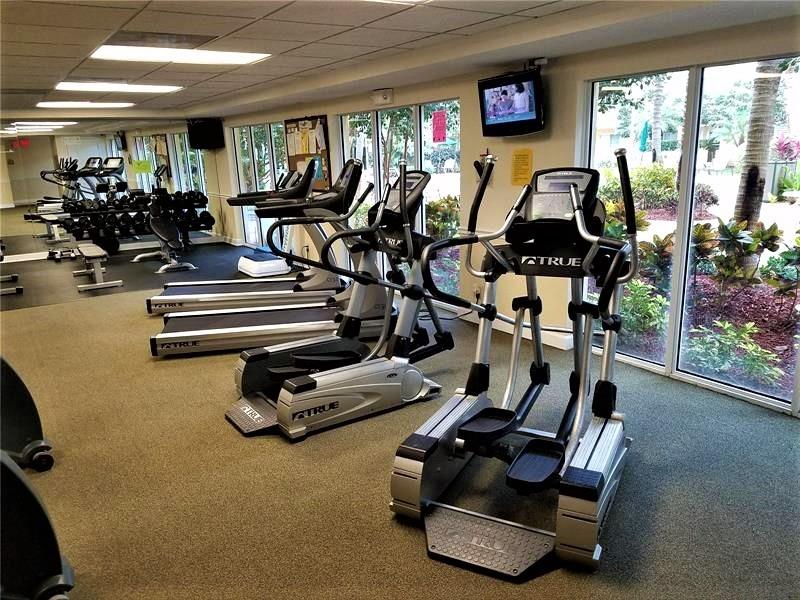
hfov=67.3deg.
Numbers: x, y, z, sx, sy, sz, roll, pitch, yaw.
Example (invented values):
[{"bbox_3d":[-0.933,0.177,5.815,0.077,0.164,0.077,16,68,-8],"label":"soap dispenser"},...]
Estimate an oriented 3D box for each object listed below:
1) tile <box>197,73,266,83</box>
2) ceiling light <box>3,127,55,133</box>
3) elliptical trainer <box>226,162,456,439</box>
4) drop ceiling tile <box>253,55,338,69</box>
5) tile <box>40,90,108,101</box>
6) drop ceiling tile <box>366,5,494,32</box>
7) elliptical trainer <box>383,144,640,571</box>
[{"bbox_3d":[-1.575,-2.209,5.942,0.610,0.030,0.610,-12,17,-33],"label":"tile"},{"bbox_3d":[-9.345,-4.275,15.094,1.200,0.060,0.580,-12,17,-33],"label":"ceiling light"},{"bbox_3d":[-0.361,-0.133,4.053,1.754,1.581,0.898,-13,18,-36],"label":"elliptical trainer"},{"bbox_3d":[-0.859,-1.973,4.967,0.610,0.020,0.610,-12,17,-33],"label":"drop ceiling tile"},{"bbox_3d":[-3.793,-2.401,7.052,0.610,0.020,0.610,-12,17,-33],"label":"tile"},{"bbox_3d":[0.175,-1.631,3.497,0.610,0.020,0.610,-12,17,-33],"label":"drop ceiling tile"},{"bbox_3d":[0.660,0.089,2.990,0.898,1.601,1.754,5,16,27],"label":"elliptical trainer"}]

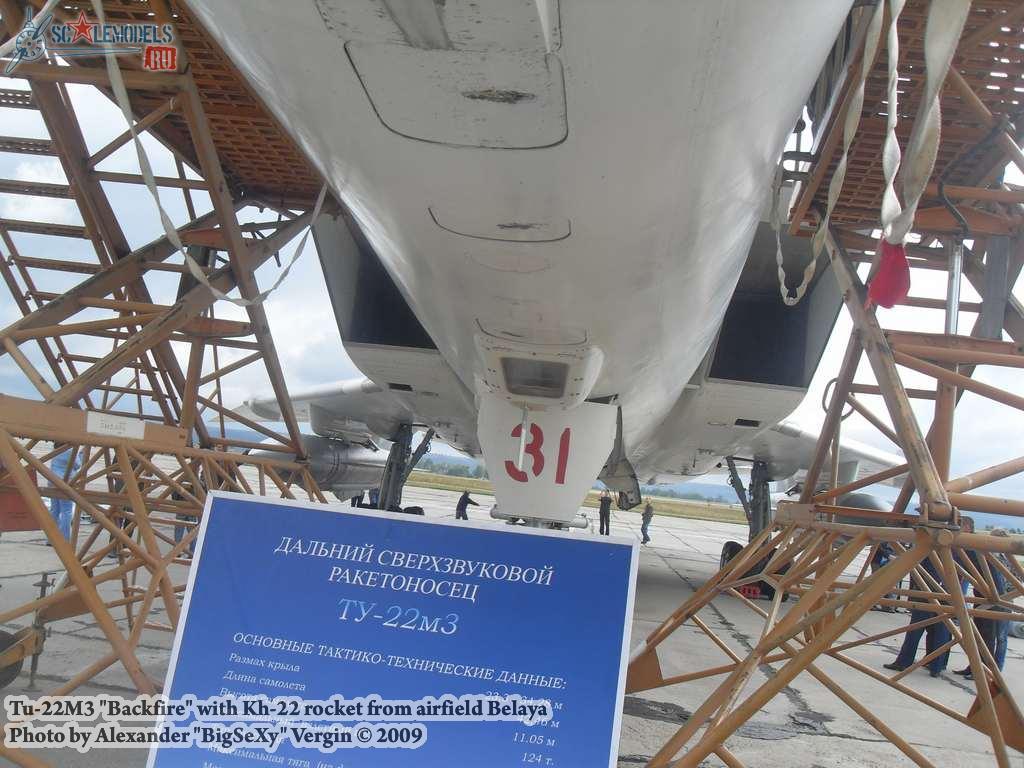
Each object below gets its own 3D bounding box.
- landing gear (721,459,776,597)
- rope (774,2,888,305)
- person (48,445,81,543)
[{"bbox_3d":[4.614,2.730,19.700,1.250,2.600,2.500,6,-5,5],"label":"landing gear"},{"bbox_3d":[1.142,-0.788,4.023,0.300,0.985,2.000,5,-5,7],"label":"rope"},{"bbox_3d":[-6.740,1.585,15.700,0.400,1.750,0.520,2,-7,41],"label":"person"}]

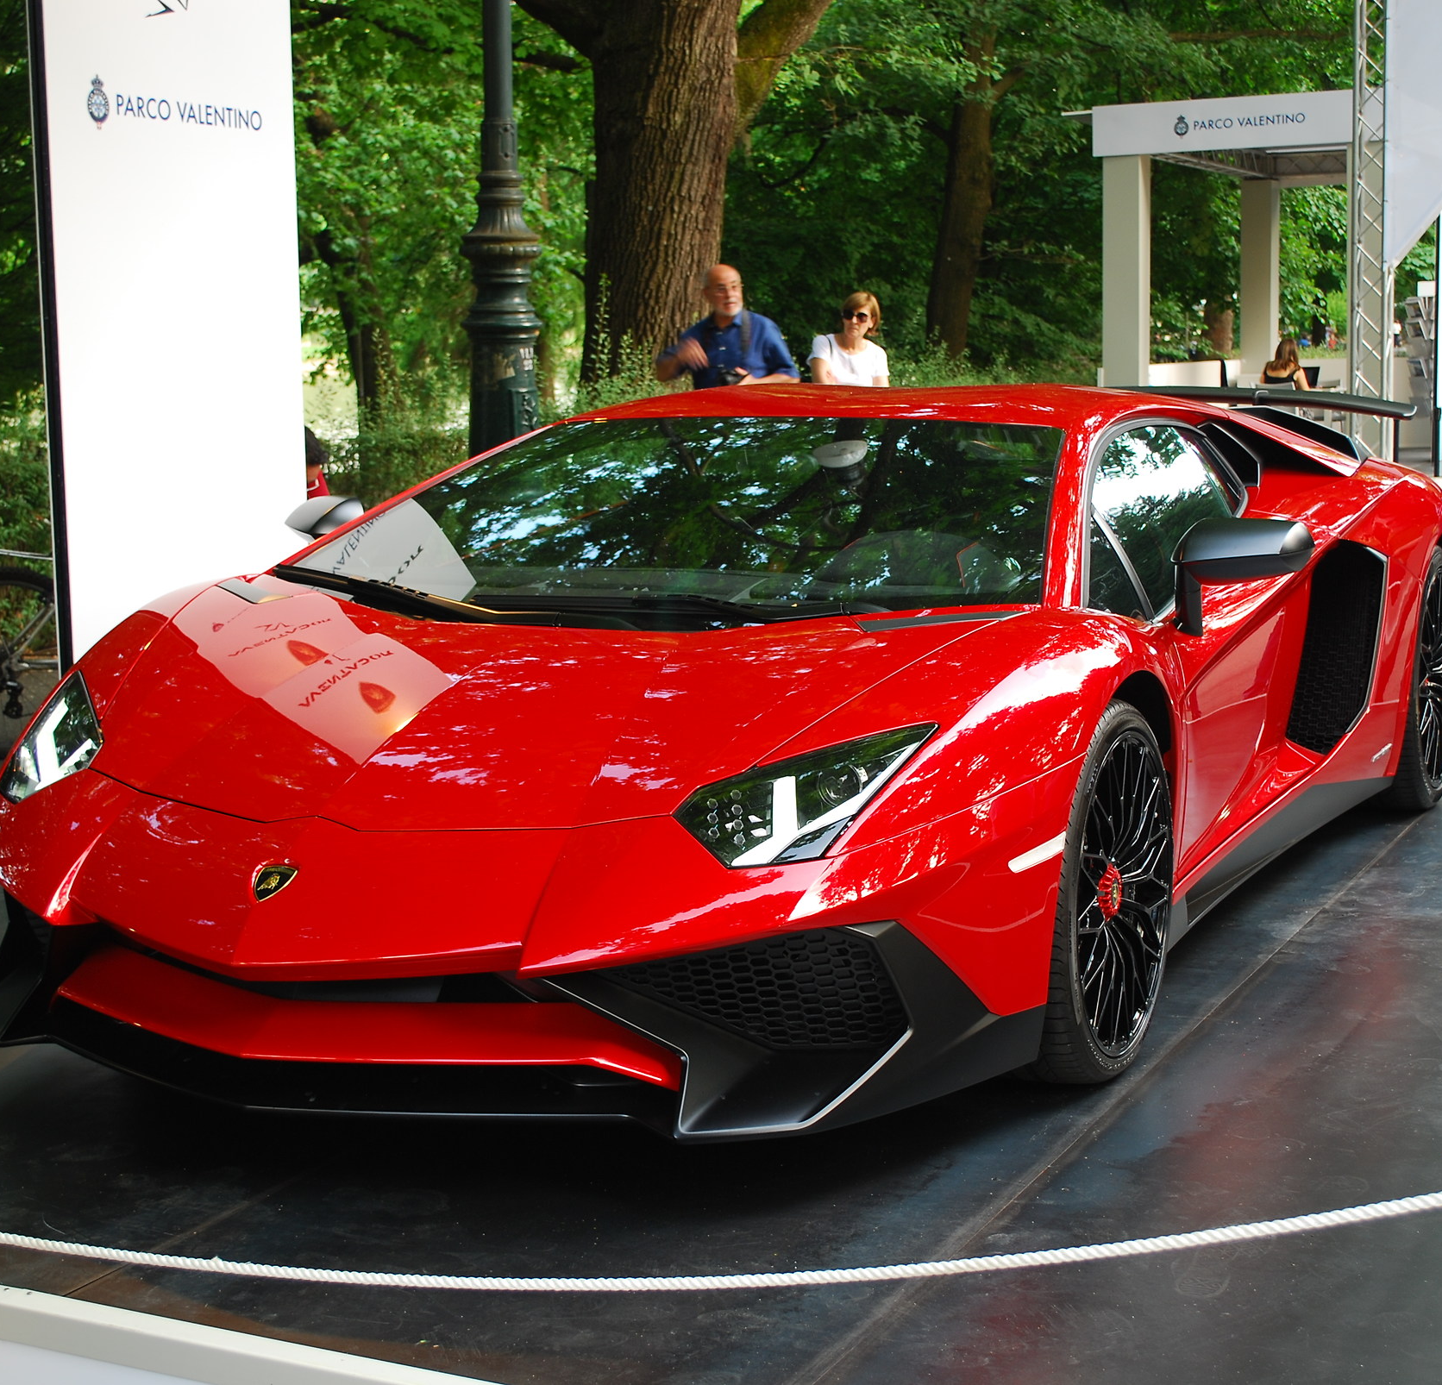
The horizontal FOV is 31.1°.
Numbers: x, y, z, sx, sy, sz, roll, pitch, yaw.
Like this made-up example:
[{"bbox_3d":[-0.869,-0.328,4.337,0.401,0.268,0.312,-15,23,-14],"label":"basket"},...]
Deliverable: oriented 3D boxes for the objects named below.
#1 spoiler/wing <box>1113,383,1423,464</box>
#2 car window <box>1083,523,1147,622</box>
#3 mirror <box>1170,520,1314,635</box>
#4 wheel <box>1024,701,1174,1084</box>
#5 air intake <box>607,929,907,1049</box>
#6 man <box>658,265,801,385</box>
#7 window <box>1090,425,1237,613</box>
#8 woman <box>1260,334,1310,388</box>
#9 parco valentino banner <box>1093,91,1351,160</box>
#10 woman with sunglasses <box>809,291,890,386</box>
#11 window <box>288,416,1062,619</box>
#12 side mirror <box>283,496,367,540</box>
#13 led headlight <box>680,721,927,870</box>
[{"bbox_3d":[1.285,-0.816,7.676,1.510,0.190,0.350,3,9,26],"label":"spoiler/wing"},{"bbox_3d":[0.669,-0.213,4.670,0.130,0.200,0.380,3,9,26],"label":"car window"},{"bbox_3d":[0.959,-0.208,4.786,0.270,0.225,0.190,3,9,26],"label":"mirror"},{"bbox_3d":[0.558,0.323,4.282,0.255,0.660,0.660,3,9,25],"label":"wheel"},{"bbox_3d":[0.052,0.424,3.712,0.440,0.190,0.140,1,8,7],"label":"air intake"},{"bbox_3d":[0.037,-0.911,10.918,0.560,1.760,0.380,1,8,11],"label":"man"},{"bbox_3d":[0.913,-0.370,5.281,0.240,0.340,1.060,3,9,26],"label":"window"},{"bbox_3d":[4.803,-2.416,22.082,0.430,1.200,0.600,3,8,24],"label":"woman"},{"bbox_3d":[3.915,-4.370,19.920,2.280,0.385,0.100,4,9,31],"label":"parco valentino banner"},{"bbox_3d":[0.612,-1.062,12.312,0.460,1.660,0.300,1,8,9],"label":"woman with sunglasses"},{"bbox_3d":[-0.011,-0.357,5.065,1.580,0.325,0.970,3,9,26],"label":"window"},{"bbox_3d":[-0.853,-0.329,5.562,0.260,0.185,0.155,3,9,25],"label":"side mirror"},{"bbox_3d":[0.121,0.144,3.828,0.300,0.170,0.380,3,9,26],"label":"led headlight"}]

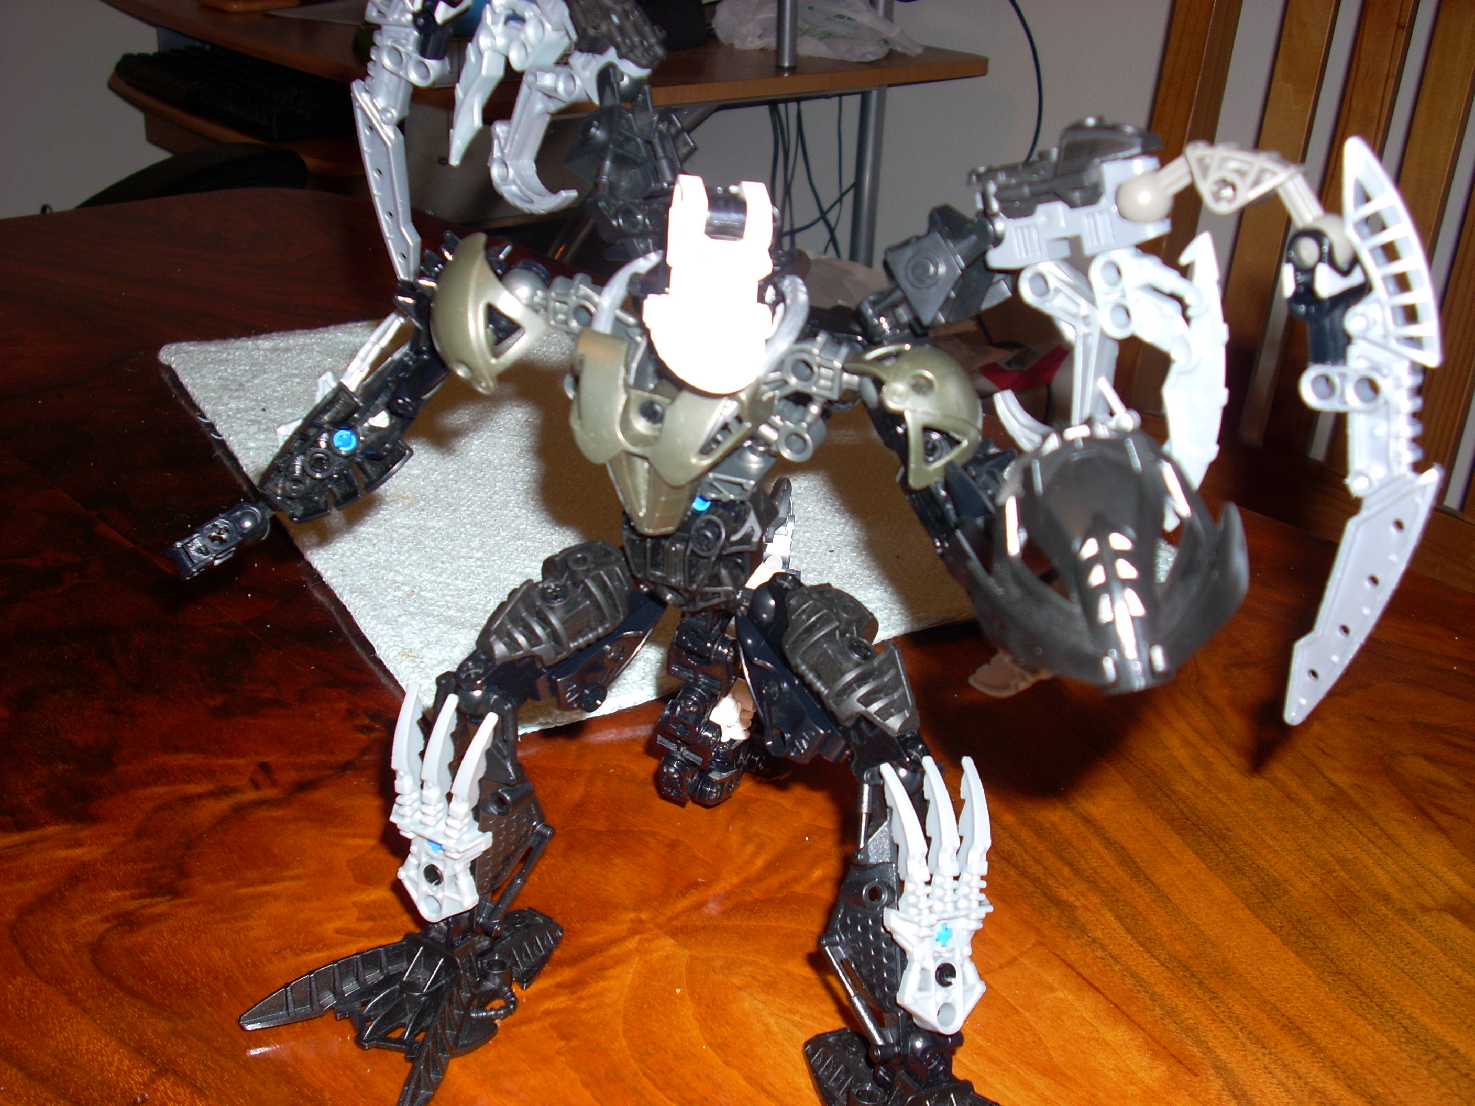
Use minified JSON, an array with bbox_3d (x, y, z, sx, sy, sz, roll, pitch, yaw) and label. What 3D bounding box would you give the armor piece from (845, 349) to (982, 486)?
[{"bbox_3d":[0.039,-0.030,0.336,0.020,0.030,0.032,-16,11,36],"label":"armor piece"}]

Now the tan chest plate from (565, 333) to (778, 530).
[{"bbox_3d":[-0.015,-0.026,0.342,0.038,0.042,0.019,12,32,23],"label":"tan chest plate"}]

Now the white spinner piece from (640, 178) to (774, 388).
[{"bbox_3d":[-0.006,-0.055,0.326,0.026,0.042,0.018,2,13,15],"label":"white spinner piece"}]

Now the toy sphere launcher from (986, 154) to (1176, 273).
[{"bbox_3d":[0.068,-0.068,0.315,0.038,0.016,0.017,-8,18,26],"label":"toy sphere launcher"}]

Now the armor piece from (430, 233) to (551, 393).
[{"bbox_3d":[-0.060,-0.058,0.380,0.031,0.037,0.021,12,18,40],"label":"armor piece"}]

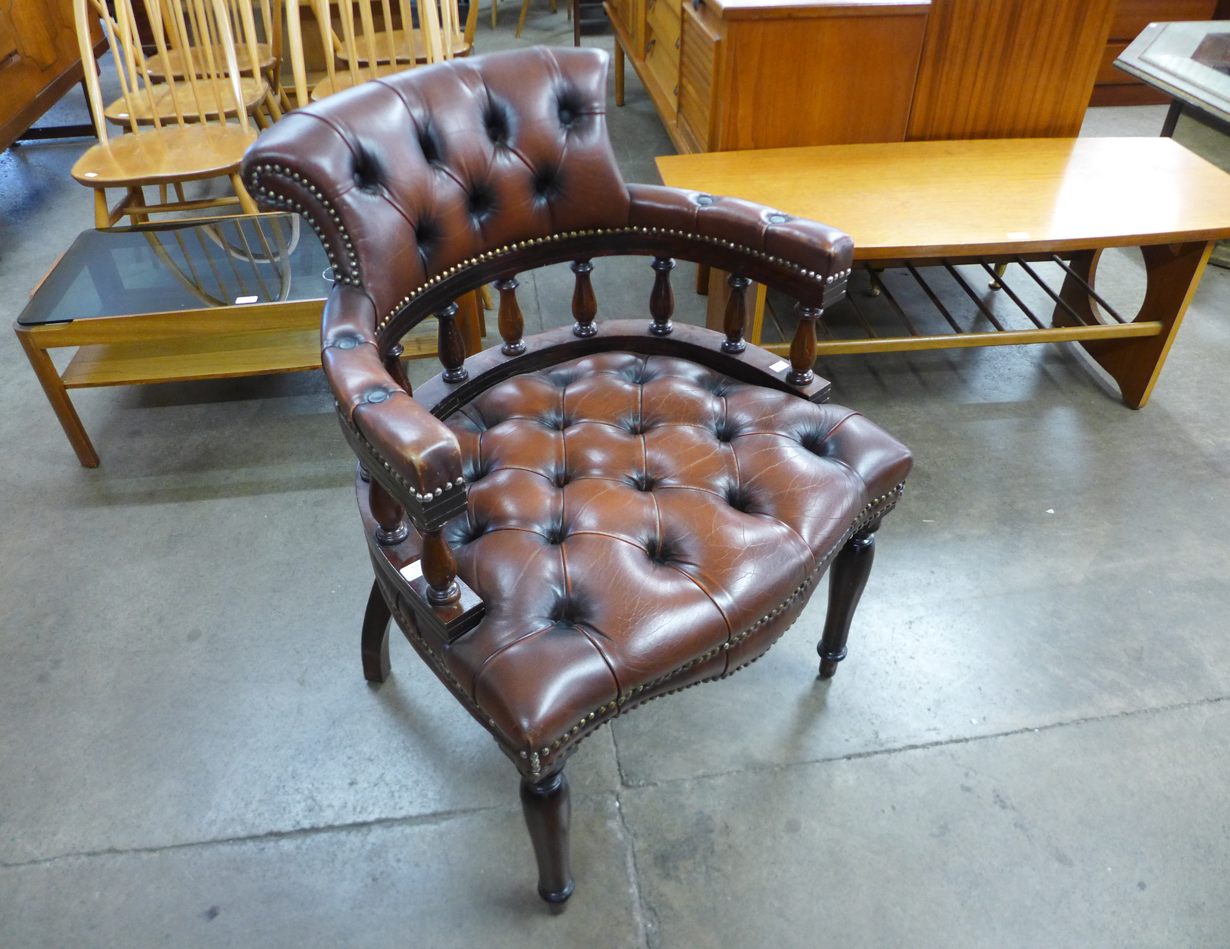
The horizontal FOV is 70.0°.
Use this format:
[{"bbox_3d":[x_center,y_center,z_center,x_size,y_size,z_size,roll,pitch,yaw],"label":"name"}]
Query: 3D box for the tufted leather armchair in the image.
[{"bbox_3d":[-0.044,-0.009,1.175,0.634,0.867,0.682,-30,49,-30],"label":"tufted leather armchair"}]

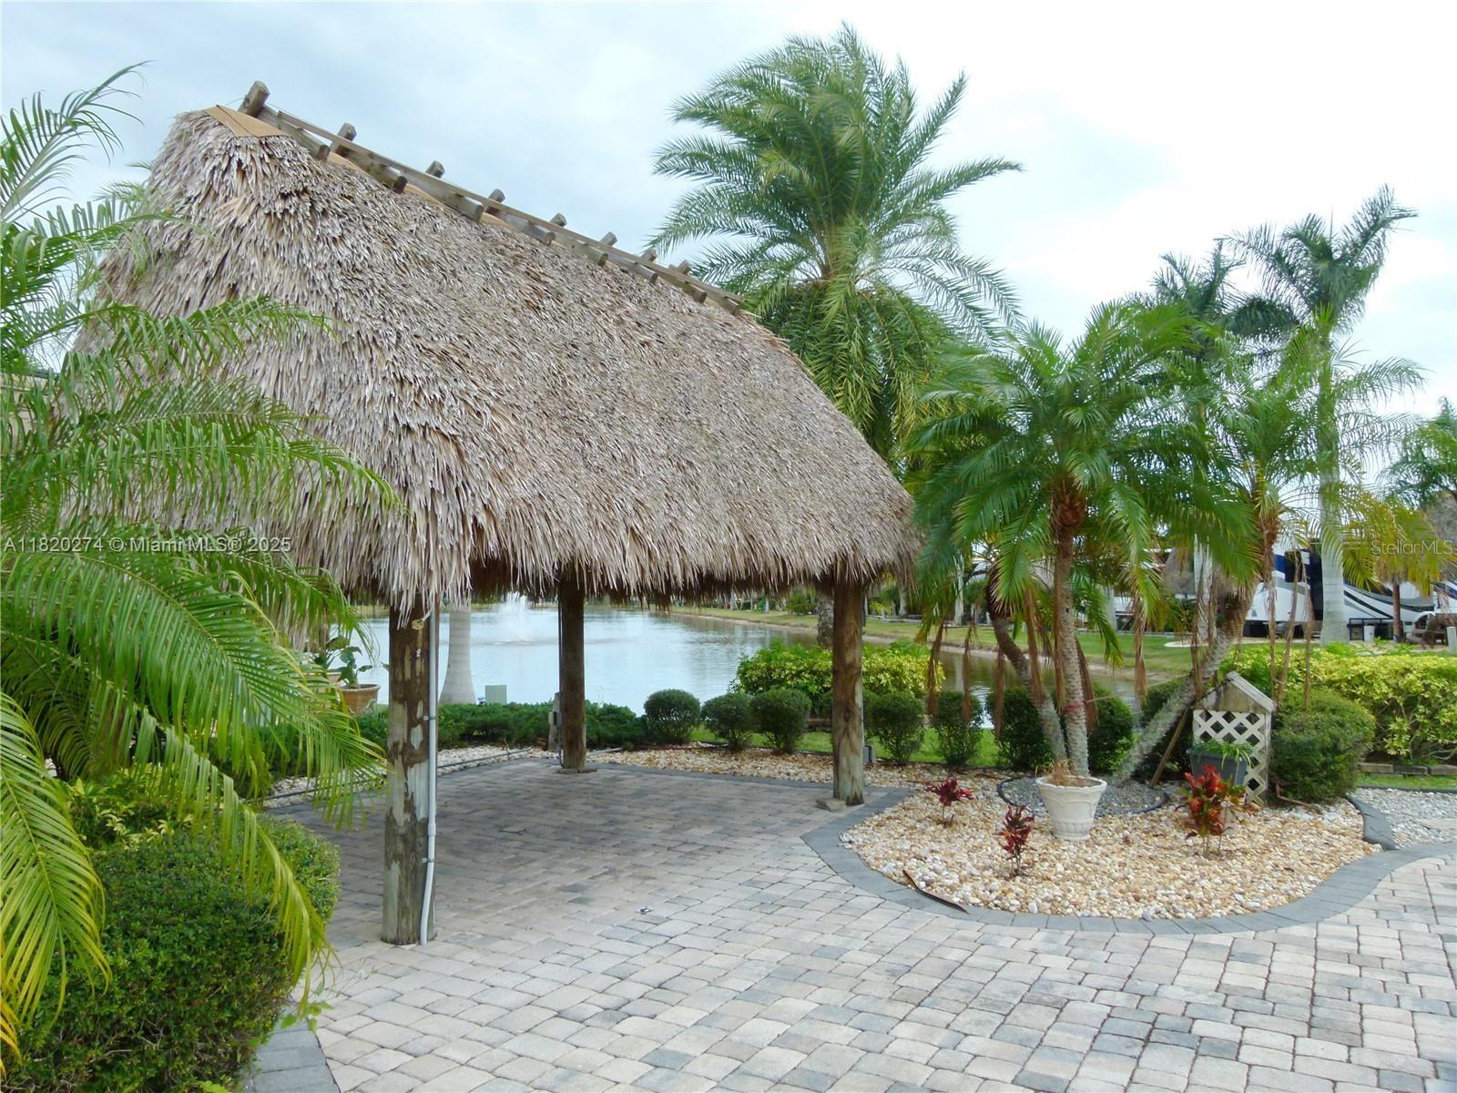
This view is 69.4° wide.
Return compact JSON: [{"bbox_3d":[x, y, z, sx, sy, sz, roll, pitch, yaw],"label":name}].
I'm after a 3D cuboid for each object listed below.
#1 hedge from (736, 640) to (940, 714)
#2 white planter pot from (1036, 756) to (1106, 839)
[{"bbox_3d":[1.217,1.544,11.702,2.100,0.921,0.950,-1,-2,21],"label":"hedge"},{"bbox_3d":[2.149,1.567,6.599,0.440,0.480,0.440,-1,-3,18],"label":"white planter pot"}]

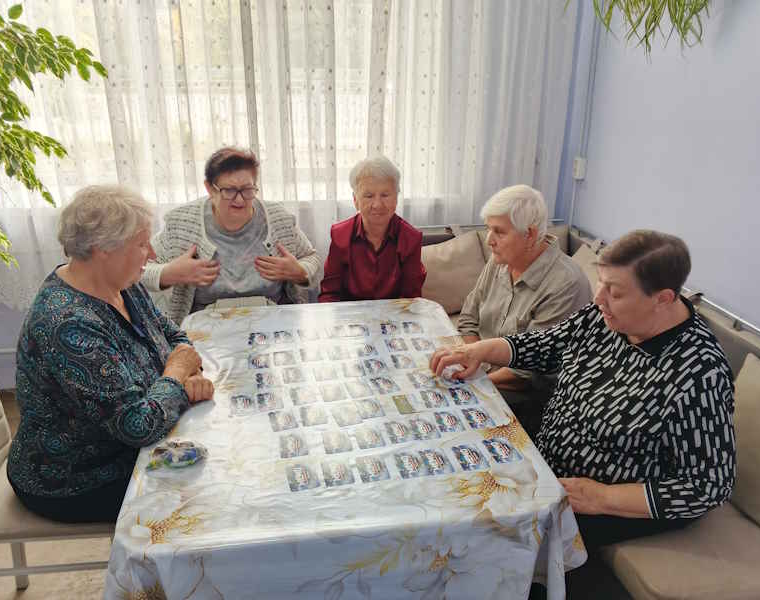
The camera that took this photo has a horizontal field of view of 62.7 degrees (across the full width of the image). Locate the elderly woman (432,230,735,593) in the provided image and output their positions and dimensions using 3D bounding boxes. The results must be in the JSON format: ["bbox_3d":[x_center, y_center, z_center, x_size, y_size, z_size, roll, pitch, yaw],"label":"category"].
[{"bbox_3d":[0.490,0.424,1.603,0.680,1.205,0.700,-11,24,-26],"label":"elderly woman"}]

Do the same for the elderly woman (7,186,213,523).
[{"bbox_3d":[-0.680,0.328,1.759,0.700,1.270,0.520,-5,22,-12],"label":"elderly woman"}]

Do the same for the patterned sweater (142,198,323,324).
[{"bbox_3d":[-0.530,-0.065,2.314,0.600,0.600,0.400,-5,22,-12],"label":"patterned sweater"}]

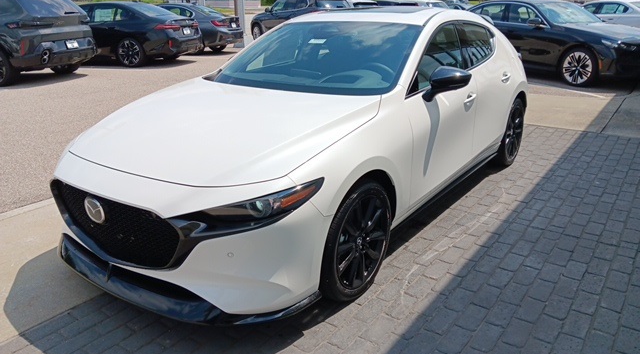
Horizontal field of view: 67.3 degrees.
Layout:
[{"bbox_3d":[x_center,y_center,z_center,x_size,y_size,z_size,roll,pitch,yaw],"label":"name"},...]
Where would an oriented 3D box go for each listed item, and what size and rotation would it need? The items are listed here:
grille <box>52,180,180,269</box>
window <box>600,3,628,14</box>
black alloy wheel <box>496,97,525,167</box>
[{"bbox_3d":[-0.980,0.208,2.231,0.930,0.310,0.150,14,24,34],"label":"grille"},{"bbox_3d":[10.844,-6.204,17.700,0.950,0.360,0.140,5,20,13],"label":"window"},{"bbox_3d":[1.747,-0.429,4.575,0.220,0.650,0.650,14,24,34],"label":"black alloy wheel"}]

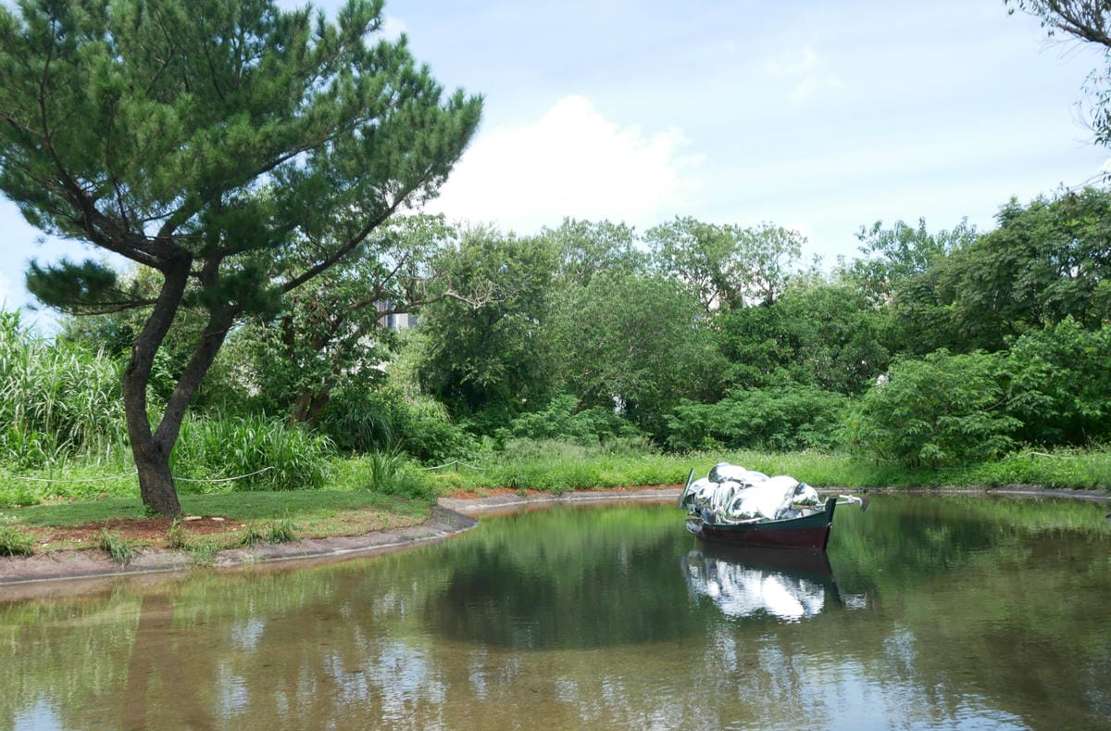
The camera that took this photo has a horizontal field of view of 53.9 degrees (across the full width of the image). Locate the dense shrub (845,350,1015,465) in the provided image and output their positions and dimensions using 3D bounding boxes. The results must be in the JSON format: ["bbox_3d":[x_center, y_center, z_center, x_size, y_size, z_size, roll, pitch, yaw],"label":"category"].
[{"bbox_3d":[9.953,1.151,28.800,4.270,3.080,3.630,-2,-3,0],"label":"dense shrub"}]

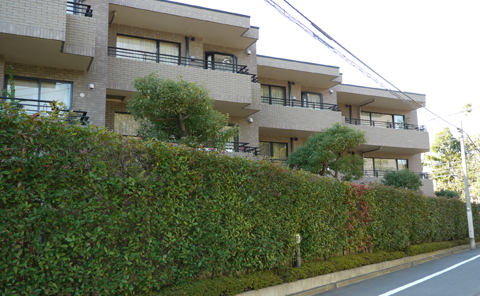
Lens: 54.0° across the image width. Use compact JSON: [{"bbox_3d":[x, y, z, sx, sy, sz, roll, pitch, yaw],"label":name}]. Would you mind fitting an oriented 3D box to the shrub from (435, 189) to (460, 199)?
[{"bbox_3d":[11.446,2.755,25.958,1.450,1.000,1.300,4,-11,-25],"label":"shrub"}]

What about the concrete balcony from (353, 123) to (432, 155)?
[{"bbox_3d":[8.284,-0.409,27.113,6.700,1.070,1.740,4,-11,-25],"label":"concrete balcony"}]

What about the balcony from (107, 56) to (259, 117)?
[{"bbox_3d":[-1.951,-2.029,16.498,5.870,1.060,1.750,4,-11,-25],"label":"balcony"}]

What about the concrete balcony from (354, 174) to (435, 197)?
[{"bbox_3d":[8.331,2.351,26.645,6.700,1.070,1.740,4,-11,-25],"label":"concrete balcony"}]

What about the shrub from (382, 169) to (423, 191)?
[{"bbox_3d":[7.445,1.680,21.583,1.900,1.400,1.800,4,-11,-25],"label":"shrub"}]

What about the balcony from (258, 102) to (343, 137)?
[{"bbox_3d":[2.592,-1.133,22.243,5.620,1.060,1.750,4,-11,-25],"label":"balcony"}]

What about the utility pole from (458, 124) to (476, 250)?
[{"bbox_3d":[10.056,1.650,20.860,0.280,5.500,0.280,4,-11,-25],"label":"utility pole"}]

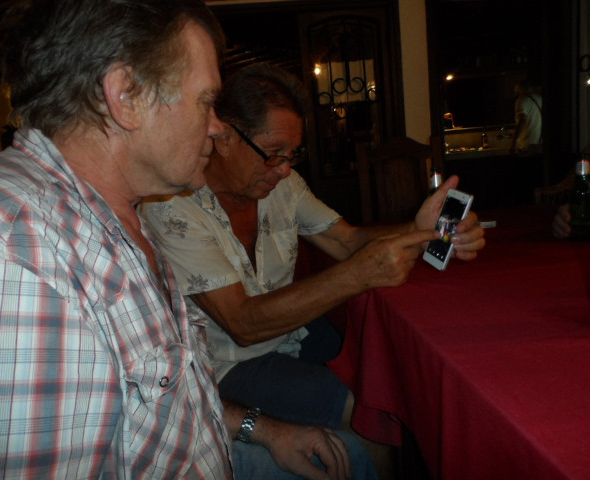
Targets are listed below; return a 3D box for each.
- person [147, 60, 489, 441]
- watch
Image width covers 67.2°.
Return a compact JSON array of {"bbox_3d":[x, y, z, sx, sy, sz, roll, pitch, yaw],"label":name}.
[{"bbox_3d":[0.005,0.270,0.960,0.700,1.220,0.550,1,11,35],"label":"person"},{"bbox_3d":[-0.075,0.298,0.715,0.036,0.058,0.065,21,-25,12],"label":"watch"}]

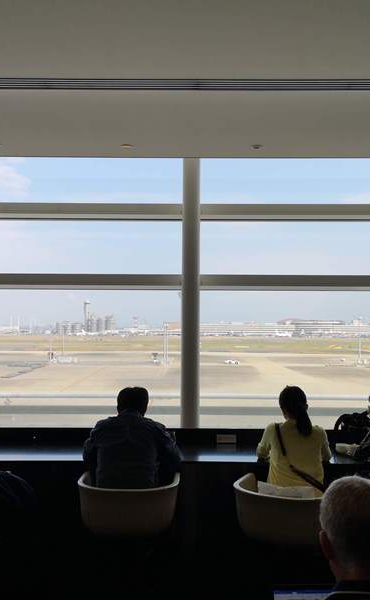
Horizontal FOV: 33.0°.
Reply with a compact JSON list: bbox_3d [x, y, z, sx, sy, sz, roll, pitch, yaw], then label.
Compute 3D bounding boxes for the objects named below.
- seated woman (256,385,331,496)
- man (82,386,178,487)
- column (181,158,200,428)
[{"bbox_3d":[0.629,1.130,3.658,0.460,1.200,0.700,0,-2,0],"label":"seated woman"},{"bbox_3d":[-0.316,1.126,3.658,0.540,1.220,0.720,0,-2,0],"label":"man"},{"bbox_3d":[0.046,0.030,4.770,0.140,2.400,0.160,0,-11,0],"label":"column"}]

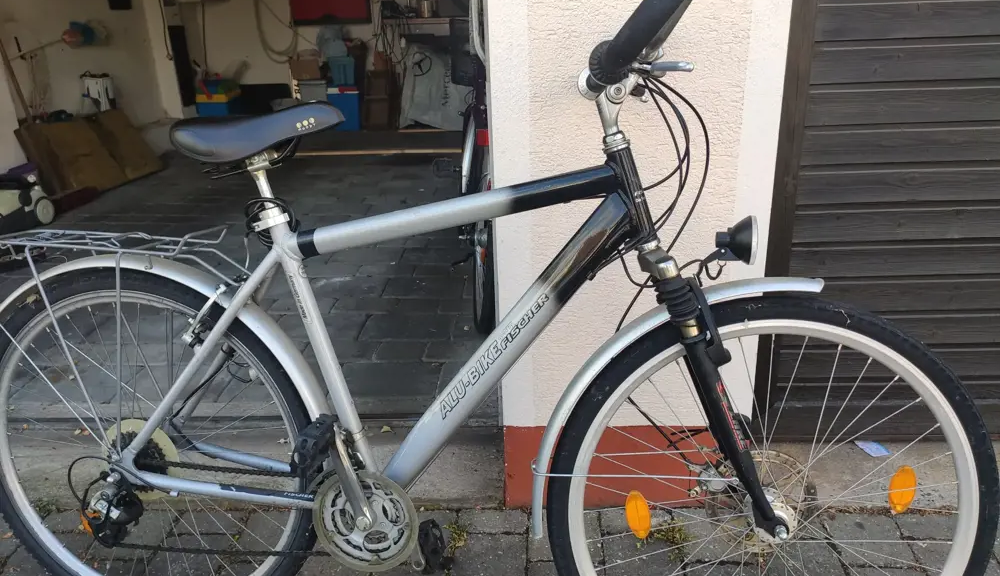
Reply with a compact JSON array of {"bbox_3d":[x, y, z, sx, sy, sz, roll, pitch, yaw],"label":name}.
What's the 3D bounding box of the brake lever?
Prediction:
[{"bbox_3d":[0.200,-0.273,0.935,0.032,0.021,0.138,-9,22,-18],"label":"brake lever"}]

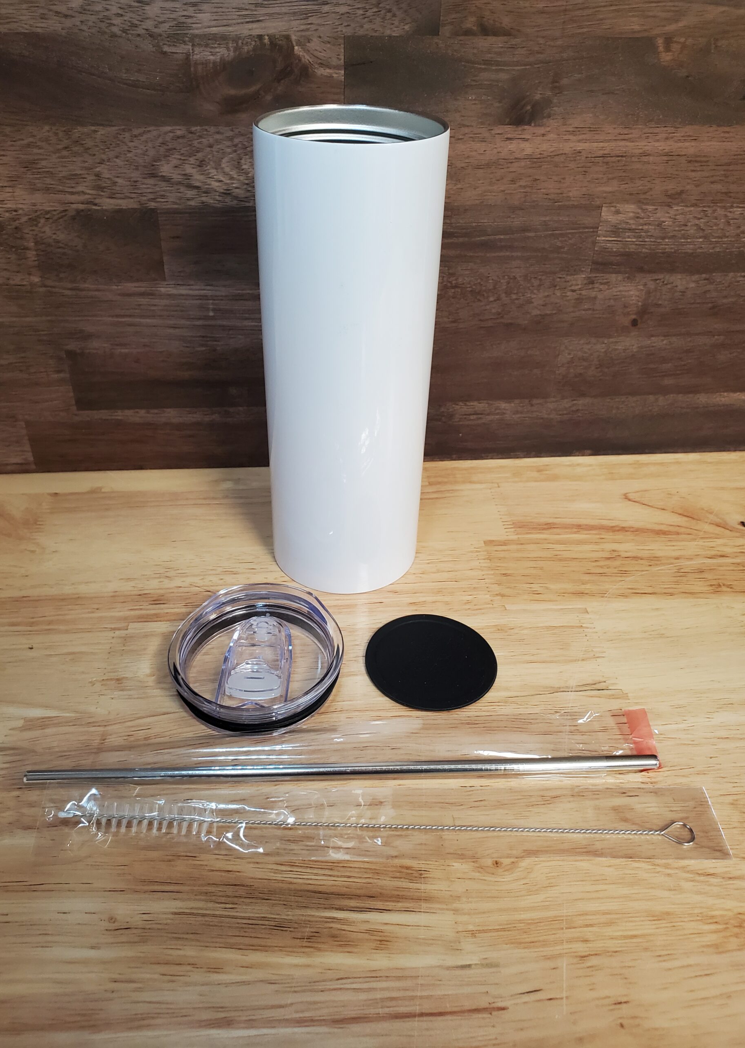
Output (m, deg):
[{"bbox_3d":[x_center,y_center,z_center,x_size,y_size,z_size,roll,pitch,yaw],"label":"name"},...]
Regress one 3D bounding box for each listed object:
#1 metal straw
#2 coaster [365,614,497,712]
[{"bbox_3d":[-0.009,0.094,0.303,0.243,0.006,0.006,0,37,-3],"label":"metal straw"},{"bbox_3d":[0.026,0.062,0.351,0.059,0.002,0.059,2,37,0],"label":"coaster"}]

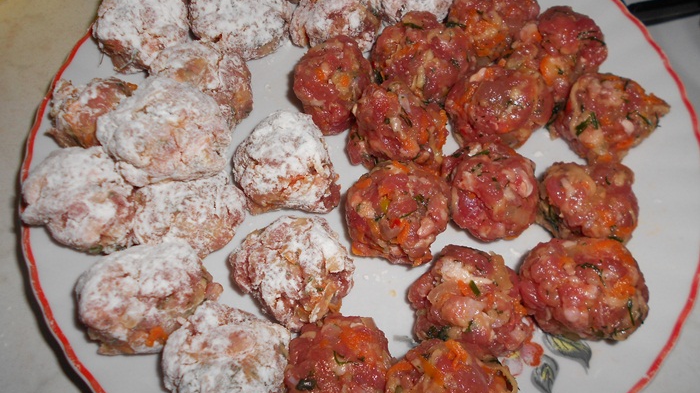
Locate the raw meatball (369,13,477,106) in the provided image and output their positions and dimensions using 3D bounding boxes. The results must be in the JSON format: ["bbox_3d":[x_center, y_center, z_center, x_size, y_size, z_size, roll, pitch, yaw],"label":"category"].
[{"bbox_3d":[0.032,-0.061,0.230,0.043,0.038,0.041,-3,64,0],"label":"raw meatball"}]

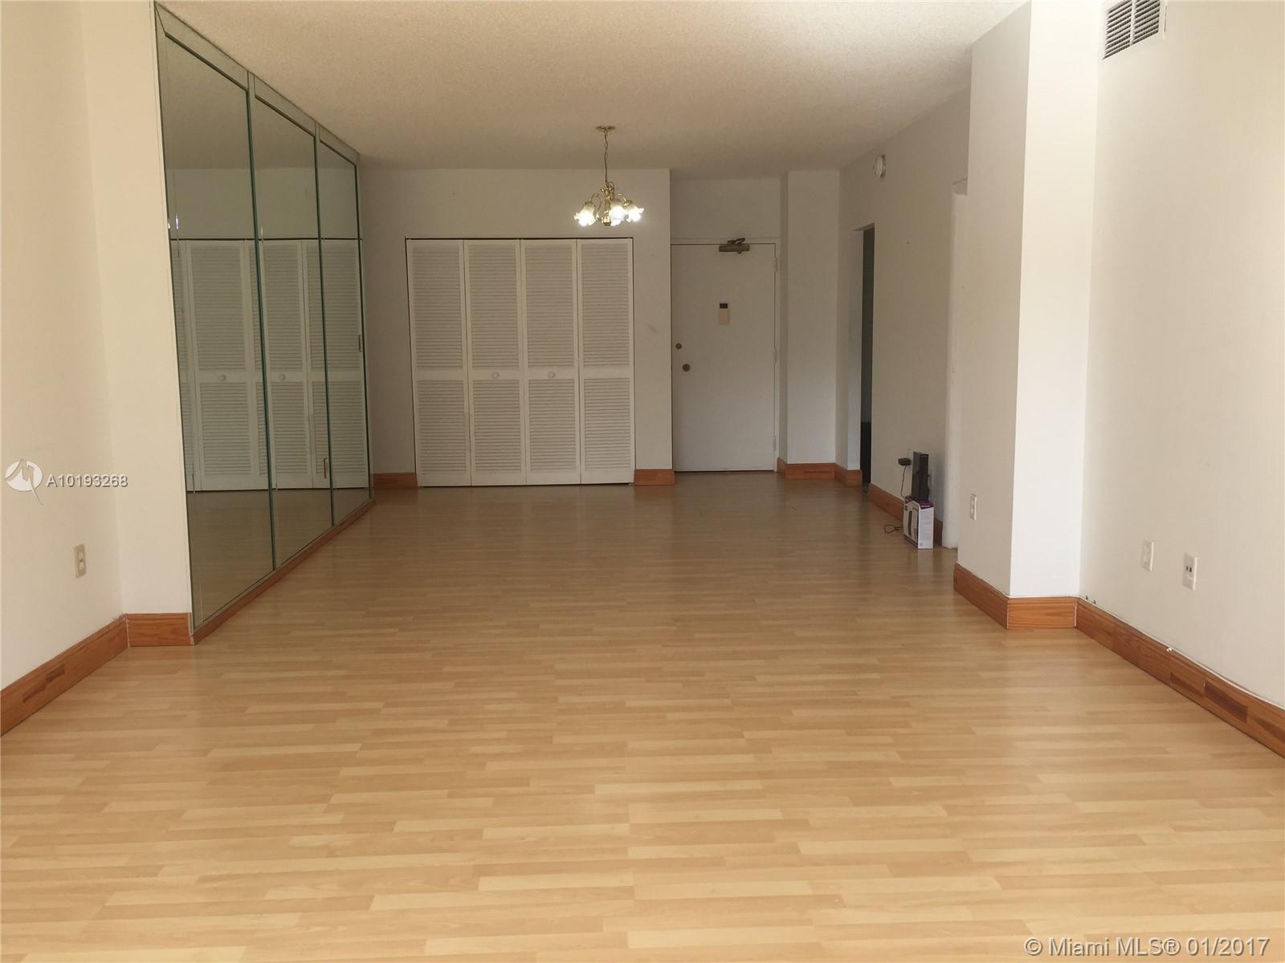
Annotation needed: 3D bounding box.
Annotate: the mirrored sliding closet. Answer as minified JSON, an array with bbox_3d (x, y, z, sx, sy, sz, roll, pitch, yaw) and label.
[{"bbox_3d":[-1.998,-0.878,6.187,0.055,2.522,3.658,-1,8,-2],"label":"mirrored sliding closet"}]

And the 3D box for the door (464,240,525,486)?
[{"bbox_3d":[-1.210,-0.971,8.899,0.454,2.018,0.035,-1,8,-2],"label":"door"}]

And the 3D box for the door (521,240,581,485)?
[{"bbox_3d":[-0.753,-0.978,8.917,0.454,2.018,0.035,-1,8,-2],"label":"door"}]

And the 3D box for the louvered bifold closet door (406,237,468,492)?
[{"bbox_3d":[-1.667,-0.964,8.881,0.454,2.018,0.035,-1,8,-2],"label":"louvered bifold closet door"}]

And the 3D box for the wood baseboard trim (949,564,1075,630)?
[{"bbox_3d":[1.719,0.522,5.004,0.302,0.138,0.687,-1,8,-2],"label":"wood baseboard trim"}]

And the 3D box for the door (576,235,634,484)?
[{"bbox_3d":[-0.295,-0.986,8.935,0.454,2.018,0.035,-1,8,-2],"label":"door"}]

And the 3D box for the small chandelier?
[{"bbox_3d":[-0.223,-1.967,6.960,0.456,0.620,0.450,-1,8,-2],"label":"small chandelier"}]

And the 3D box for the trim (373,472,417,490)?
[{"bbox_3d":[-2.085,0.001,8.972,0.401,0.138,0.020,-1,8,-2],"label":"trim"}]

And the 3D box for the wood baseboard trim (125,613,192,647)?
[{"bbox_3d":[-2.032,0.625,4.559,0.277,0.138,0.020,-1,8,-2],"label":"wood baseboard trim"}]

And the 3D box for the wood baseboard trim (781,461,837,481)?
[{"bbox_3d":[1.453,-0.085,9.315,0.435,0.138,0.020,-1,8,-2],"label":"wood baseboard trim"}]

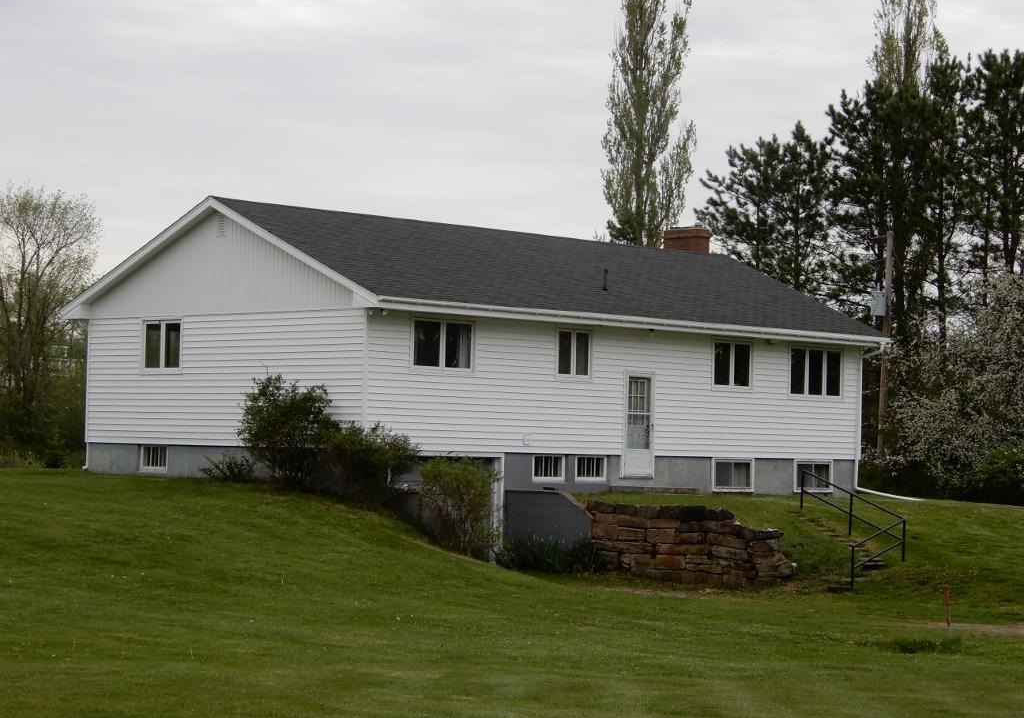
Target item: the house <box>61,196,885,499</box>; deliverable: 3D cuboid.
[{"bbox_3d":[-0.420,0.070,49.700,9.600,5.900,15.800,-1,-3,44],"label":"house"}]

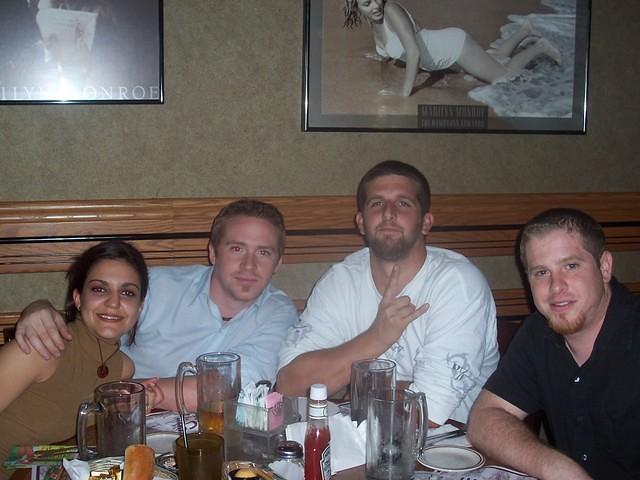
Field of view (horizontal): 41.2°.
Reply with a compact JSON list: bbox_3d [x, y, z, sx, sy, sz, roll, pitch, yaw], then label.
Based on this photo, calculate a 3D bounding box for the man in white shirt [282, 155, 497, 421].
[{"bbox_3d":[0.166,0.485,1.988,0.560,1.330,0.780,0,7,-8],"label":"man in white shirt"}]

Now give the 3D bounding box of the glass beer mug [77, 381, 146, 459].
[{"bbox_3d":[-0.399,0.360,1.605,0.140,0.155,0.095,-3,7,-30],"label":"glass beer mug"}]

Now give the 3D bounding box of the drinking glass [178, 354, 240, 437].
[{"bbox_3d":[-0.239,0.333,1.832,0.139,0.160,0.094,1,7,0],"label":"drinking glass"}]

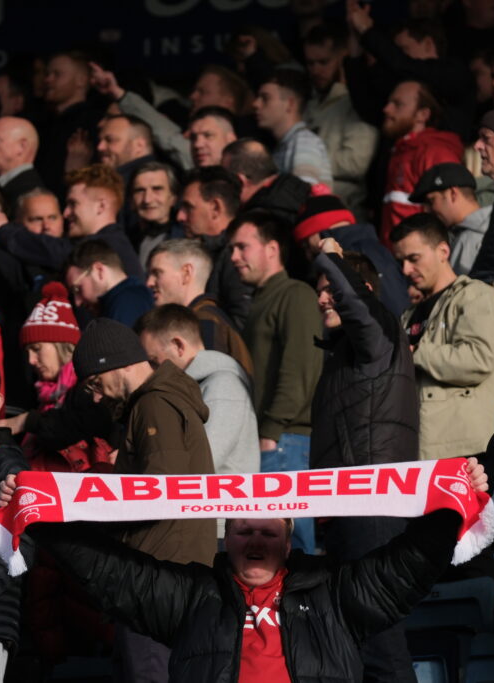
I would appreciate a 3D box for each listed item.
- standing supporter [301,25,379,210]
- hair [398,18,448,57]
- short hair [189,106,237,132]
[{"bbox_3d":[0.341,-0.357,22.894,0.330,1.740,0.500,6,-9,-41],"label":"standing supporter"},{"bbox_3d":[0.679,-1.176,23.100,0.200,0.140,0.170,6,-9,-39],"label":"hair"},{"bbox_3d":[-0.119,-0.795,21.900,0.165,0.140,0.190,-3,-5,30],"label":"short hair"}]

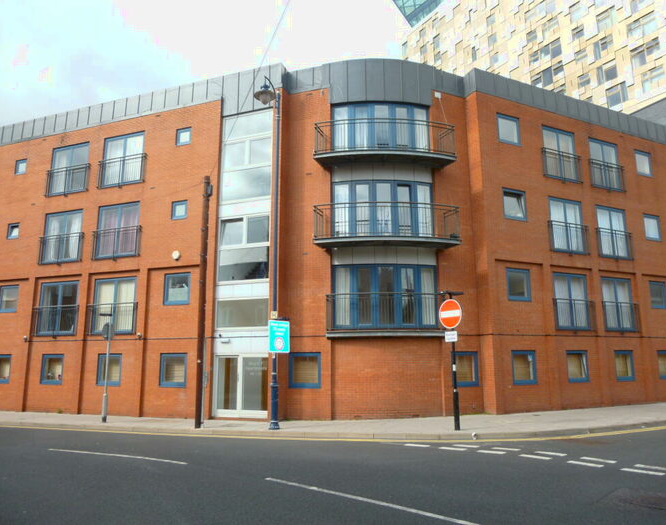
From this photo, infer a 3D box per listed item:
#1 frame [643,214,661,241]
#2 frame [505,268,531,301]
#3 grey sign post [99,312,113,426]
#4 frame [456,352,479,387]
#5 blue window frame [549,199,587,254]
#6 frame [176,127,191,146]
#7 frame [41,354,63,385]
[{"bbox_3d":[13.654,-1.467,21.651,1.060,1.089,0.110,5,-11,-26],"label":"frame"},{"bbox_3d":[6.415,0.782,17.401,1.073,1.075,0.100,4,-11,-25],"label":"frame"},{"bbox_3d":[-7.596,3.459,16.800,0.500,3.546,0.600,-3,-11,15],"label":"grey sign post"},{"bbox_3d":[4.297,3.462,16.359,1.036,1.091,0.120,5,-12,-25],"label":"frame"},{"bbox_3d":[8.741,-1.328,18.803,1.769,2.001,0.100,4,-11,-25],"label":"blue window frame"},{"bbox_3d":[-5.526,-4.663,18.758,0.654,0.661,0.120,-4,-11,20],"label":"frame"},{"bbox_3d":[-10.649,4.070,19.230,1.071,1.106,0.120,-4,-11,20],"label":"frame"}]

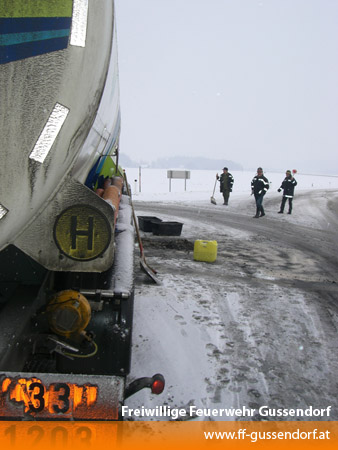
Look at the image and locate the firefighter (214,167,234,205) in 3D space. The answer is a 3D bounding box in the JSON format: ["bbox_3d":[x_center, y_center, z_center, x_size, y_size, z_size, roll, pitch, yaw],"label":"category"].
[{"bbox_3d":[2.607,-1.808,23.090,0.850,1.780,0.550,4,7,27],"label":"firefighter"}]

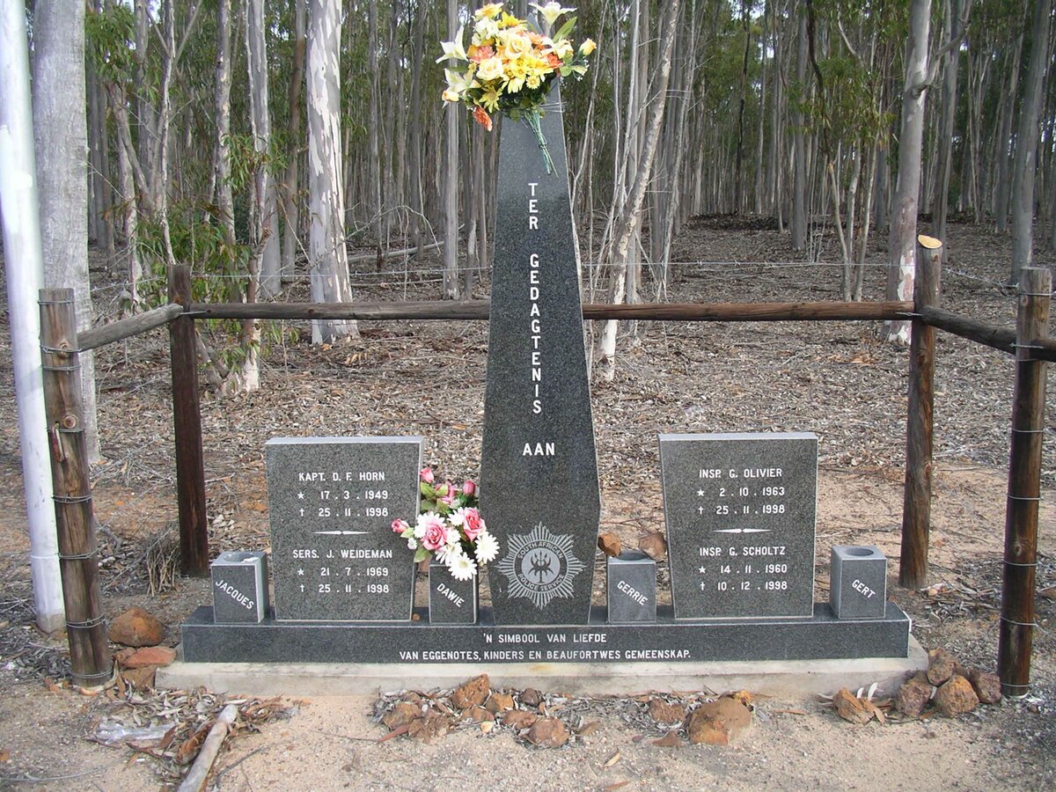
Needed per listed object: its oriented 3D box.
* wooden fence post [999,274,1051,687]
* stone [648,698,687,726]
[{"bbox_3d":[1.550,0.280,3.516,0.097,1.344,0.097,-1,9,2],"label":"wooden fence post"},{"bbox_3d":[0.416,0.946,3.381,0.117,0.065,0.093,-1,10,2],"label":"stone"}]

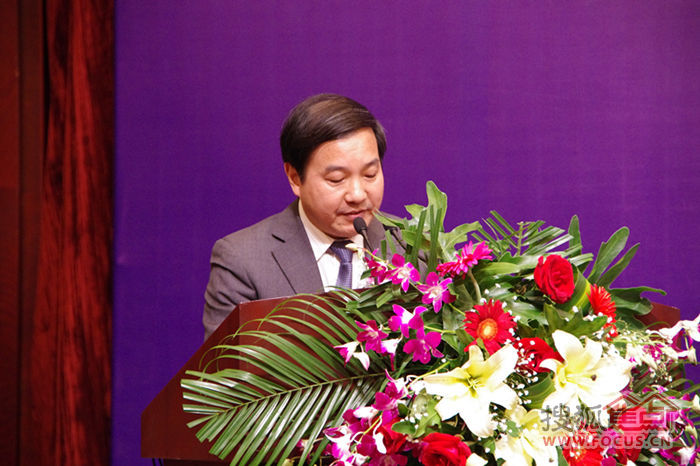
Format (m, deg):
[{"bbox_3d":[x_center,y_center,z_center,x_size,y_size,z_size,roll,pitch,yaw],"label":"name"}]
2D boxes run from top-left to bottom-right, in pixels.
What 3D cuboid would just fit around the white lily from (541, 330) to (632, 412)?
[{"bbox_3d":[0.353,0.207,3.830,0.120,0.120,0.085,2,-4,-30],"label":"white lily"}]

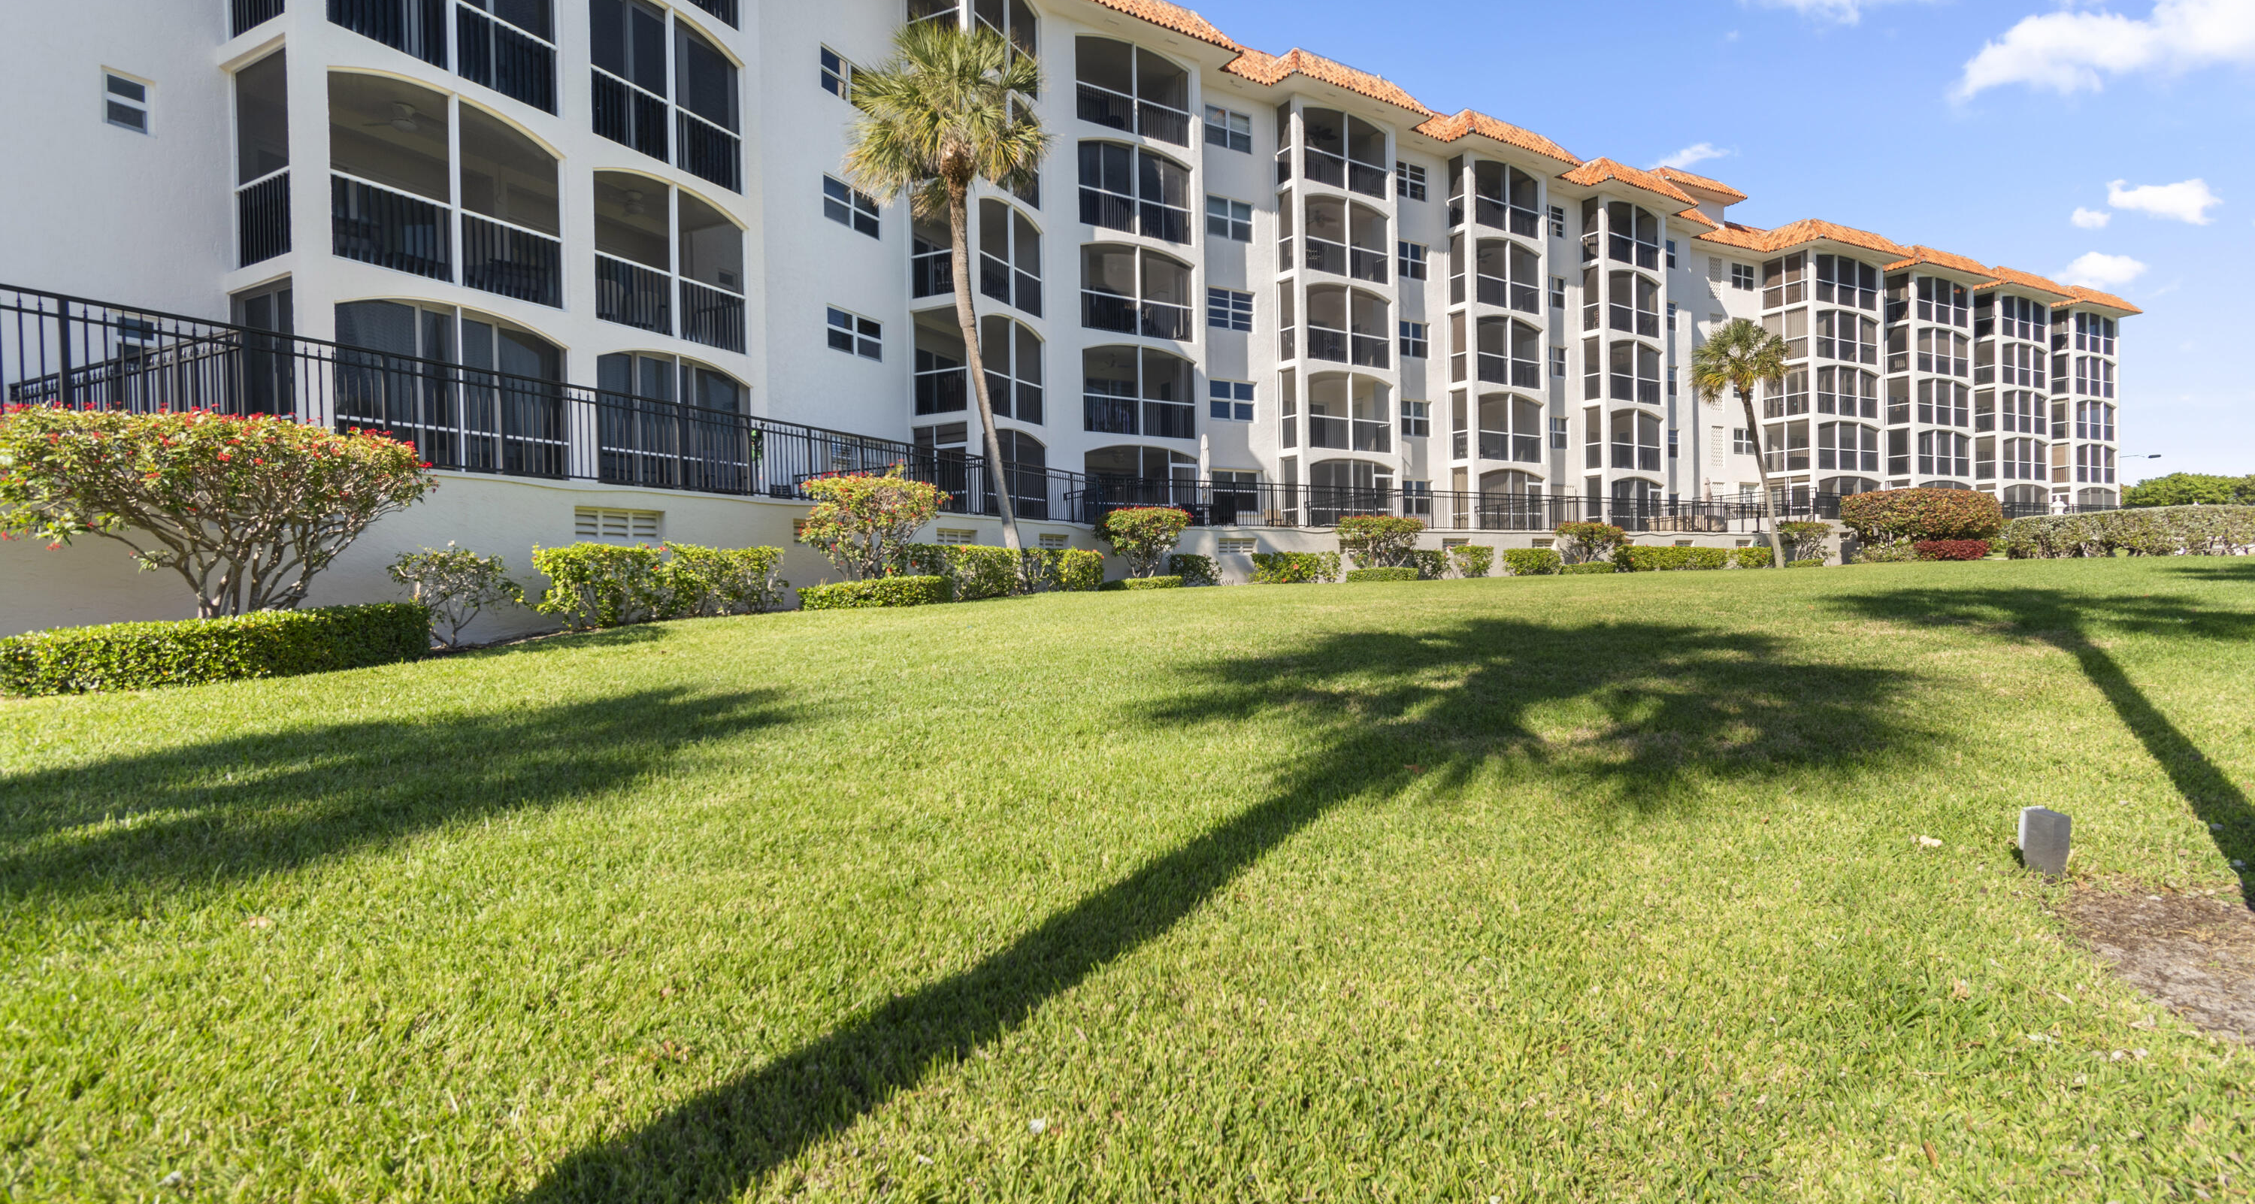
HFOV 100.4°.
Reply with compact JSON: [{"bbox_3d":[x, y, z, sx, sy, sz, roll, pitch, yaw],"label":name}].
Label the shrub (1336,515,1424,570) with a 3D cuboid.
[{"bbox_3d":[6.427,-1.366,23.884,2.100,1.660,1.800,-2,1,-31],"label":"shrub"}]

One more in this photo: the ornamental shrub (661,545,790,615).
[{"bbox_3d":[-5.461,-0.323,12.745,0.900,0.910,1.450,-1,1,29],"label":"ornamental shrub"}]

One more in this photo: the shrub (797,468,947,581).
[{"bbox_3d":[-3.866,-0.983,14.170,2.200,2.000,2.000,-1,1,-15],"label":"shrub"}]

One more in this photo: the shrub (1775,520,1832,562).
[{"bbox_3d":[24.730,-2.188,34.300,1.750,1.500,1.650,-2,1,-31],"label":"shrub"}]

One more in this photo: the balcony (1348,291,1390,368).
[{"bbox_3d":[8.155,-9.269,31.953,1.902,2.529,0.400,-2,1,-31],"label":"balcony"}]

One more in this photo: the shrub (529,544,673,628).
[{"bbox_3d":[-5.869,-0.176,10.450,0.900,0.900,1.250,-1,1,29],"label":"shrub"}]

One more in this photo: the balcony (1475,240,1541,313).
[{"bbox_3d":[13.277,-11.667,33.929,3.399,2.448,1.500,-2,1,-31],"label":"balcony"}]

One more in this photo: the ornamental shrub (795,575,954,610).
[{"bbox_3d":[-3.601,-0.126,13.478,2.100,0.480,0.700,-1,1,-20],"label":"ornamental shrub"}]

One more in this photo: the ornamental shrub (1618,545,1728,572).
[{"bbox_3d":[17.984,-1.395,30.988,4.300,0.870,1.100,-2,1,-31],"label":"ornamental shrub"}]

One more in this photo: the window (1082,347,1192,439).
[{"bbox_3d":[-0.023,-5.908,26.914,3.600,2.520,1.500,-2,1,-31],"label":"window"}]

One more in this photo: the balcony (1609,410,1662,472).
[{"bbox_3d":[19.965,-6.444,37.907,3.379,2.448,1.500,-2,1,-31],"label":"balcony"}]

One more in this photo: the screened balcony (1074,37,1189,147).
[{"bbox_3d":[0.163,-14.718,27.032,3.796,2.497,0.200,-2,1,-31],"label":"screened balcony"}]

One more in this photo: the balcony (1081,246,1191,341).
[{"bbox_3d":[0.276,-8.974,27.163,3.735,2.489,0.200,-2,1,-31],"label":"balcony"}]

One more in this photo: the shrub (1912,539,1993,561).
[{"bbox_3d":[29.856,-1.849,33.985,2.100,0.830,1.400,0,1,41],"label":"shrub"}]

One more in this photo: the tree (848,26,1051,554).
[{"bbox_3d":[-3.361,-5.377,17.320,3.600,10.460,3.700,-1,1,-11],"label":"tree"}]

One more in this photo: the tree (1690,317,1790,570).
[{"bbox_3d":[21.925,-5.672,33.600,3.000,8.950,3.000,-2,1,-31],"label":"tree"}]

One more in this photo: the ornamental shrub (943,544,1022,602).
[{"bbox_3d":[-2.531,-0.522,16.358,0.800,0.930,1.600,0,1,29],"label":"ornamental shrub"}]

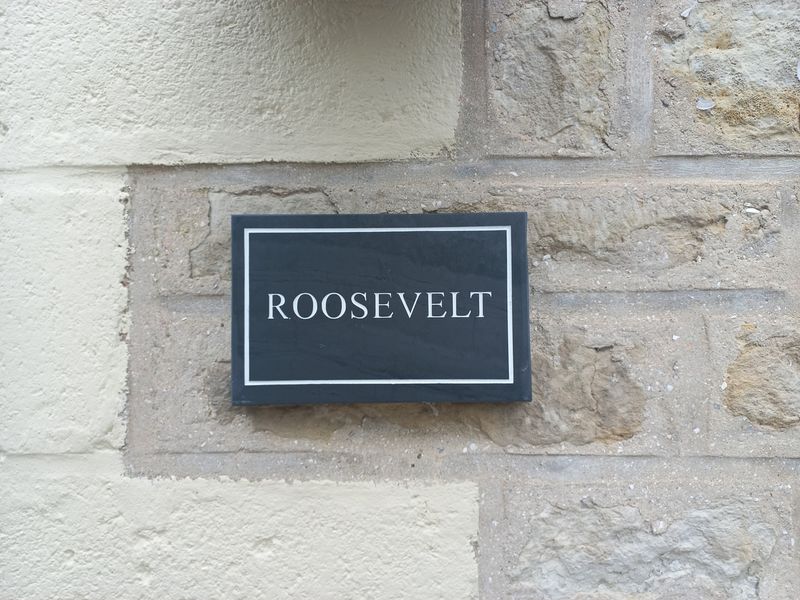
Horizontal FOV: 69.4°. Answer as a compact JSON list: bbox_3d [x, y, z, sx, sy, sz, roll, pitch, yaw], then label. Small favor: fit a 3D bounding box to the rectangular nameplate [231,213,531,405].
[{"bbox_3d":[-0.019,0.008,0.573,0.290,0.185,0.020,0,-2,1],"label":"rectangular nameplate"}]

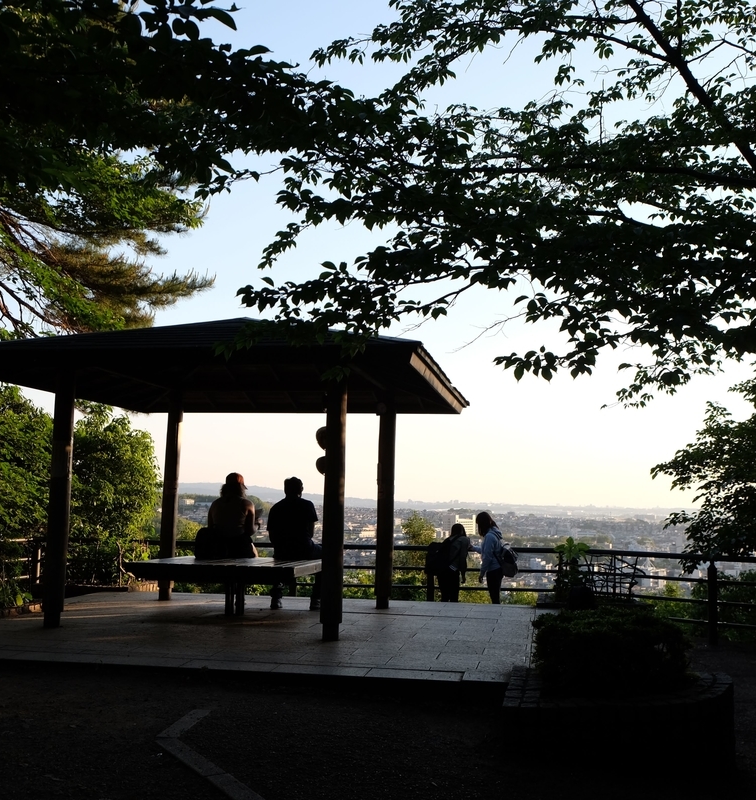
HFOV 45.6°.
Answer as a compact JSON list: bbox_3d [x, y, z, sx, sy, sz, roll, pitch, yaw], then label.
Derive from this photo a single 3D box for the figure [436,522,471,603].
[{"bbox_3d":[1.013,2.335,11.762,0.450,1.440,0.460,6,-8,-37],"label":"figure"}]

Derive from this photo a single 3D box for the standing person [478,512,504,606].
[{"bbox_3d":[1.458,2.280,11.769,0.400,1.570,0.450,-1,-7,17],"label":"standing person"}]

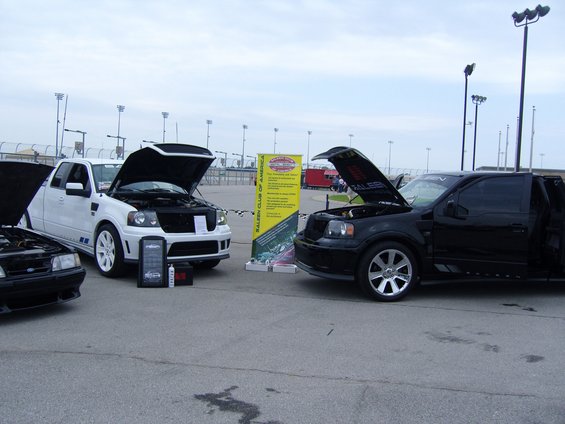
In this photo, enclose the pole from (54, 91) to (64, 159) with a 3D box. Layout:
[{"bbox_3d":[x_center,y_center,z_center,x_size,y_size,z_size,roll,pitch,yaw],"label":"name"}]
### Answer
[{"bbox_3d":[-77.926,-28.082,193.810,3.000,26.500,1.200,1,4,-27],"label":"pole"}]

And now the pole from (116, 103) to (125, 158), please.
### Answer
[{"bbox_3d":[-65.209,-29.481,223.383,3.000,26.500,1.200,1,4,-24],"label":"pole"}]

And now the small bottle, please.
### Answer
[{"bbox_3d":[-1.530,0.887,7.751,0.076,0.325,0.076,2,4,-9],"label":"small bottle"}]

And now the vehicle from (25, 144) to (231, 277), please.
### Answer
[{"bbox_3d":[-3.259,-0.138,10.588,2.030,2.020,5.600,-1,5,-43],"label":"vehicle"}]

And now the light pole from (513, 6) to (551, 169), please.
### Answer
[{"bbox_3d":[12.872,-5.220,29.946,2.000,11.300,0.800,6,5,41],"label":"light pole"}]

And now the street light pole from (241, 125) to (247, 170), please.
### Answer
[{"bbox_3d":[-14.567,-22.229,209.215,1.900,21.000,1.100,0,5,-41],"label":"street light pole"}]

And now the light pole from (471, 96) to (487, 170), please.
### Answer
[{"bbox_3d":[20.382,-6.613,58.613,1.900,11.300,0.800,0,5,-40],"label":"light pole"}]

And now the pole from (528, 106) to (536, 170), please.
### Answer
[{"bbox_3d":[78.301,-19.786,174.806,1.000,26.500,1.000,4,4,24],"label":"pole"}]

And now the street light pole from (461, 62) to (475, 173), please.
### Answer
[{"bbox_3d":[14.395,-5.991,43.816,0.800,11.300,1.700,3,3,6],"label":"street light pole"}]

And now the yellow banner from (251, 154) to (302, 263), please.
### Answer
[{"bbox_3d":[-0.097,-0.046,9.308,0.750,1.810,0.100,3,4,6],"label":"yellow banner"}]

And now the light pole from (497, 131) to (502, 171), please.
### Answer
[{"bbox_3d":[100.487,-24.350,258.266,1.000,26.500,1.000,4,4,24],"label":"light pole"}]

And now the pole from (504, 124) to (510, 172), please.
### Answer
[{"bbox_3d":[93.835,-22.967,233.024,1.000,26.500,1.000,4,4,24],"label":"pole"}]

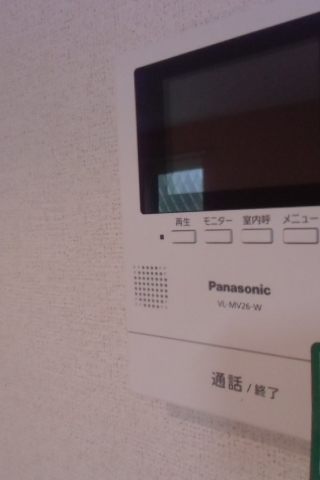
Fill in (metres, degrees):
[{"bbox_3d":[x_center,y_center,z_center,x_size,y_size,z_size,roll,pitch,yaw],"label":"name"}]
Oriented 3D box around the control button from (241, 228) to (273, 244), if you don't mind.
[{"bbox_3d":[0.040,-0.001,0.182,0.013,0.006,0.003,0,4,37],"label":"control button"}]

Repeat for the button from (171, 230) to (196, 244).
[{"bbox_3d":[0.011,-0.001,0.204,0.013,0.006,0.003,0,4,37],"label":"button"}]

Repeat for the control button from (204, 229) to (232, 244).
[{"bbox_3d":[0.025,-0.001,0.193,0.013,0.006,0.003,0,4,37],"label":"control button"}]

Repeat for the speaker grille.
[{"bbox_3d":[-0.004,0.023,0.218,0.021,0.021,0.002,0,4,37],"label":"speaker grille"}]

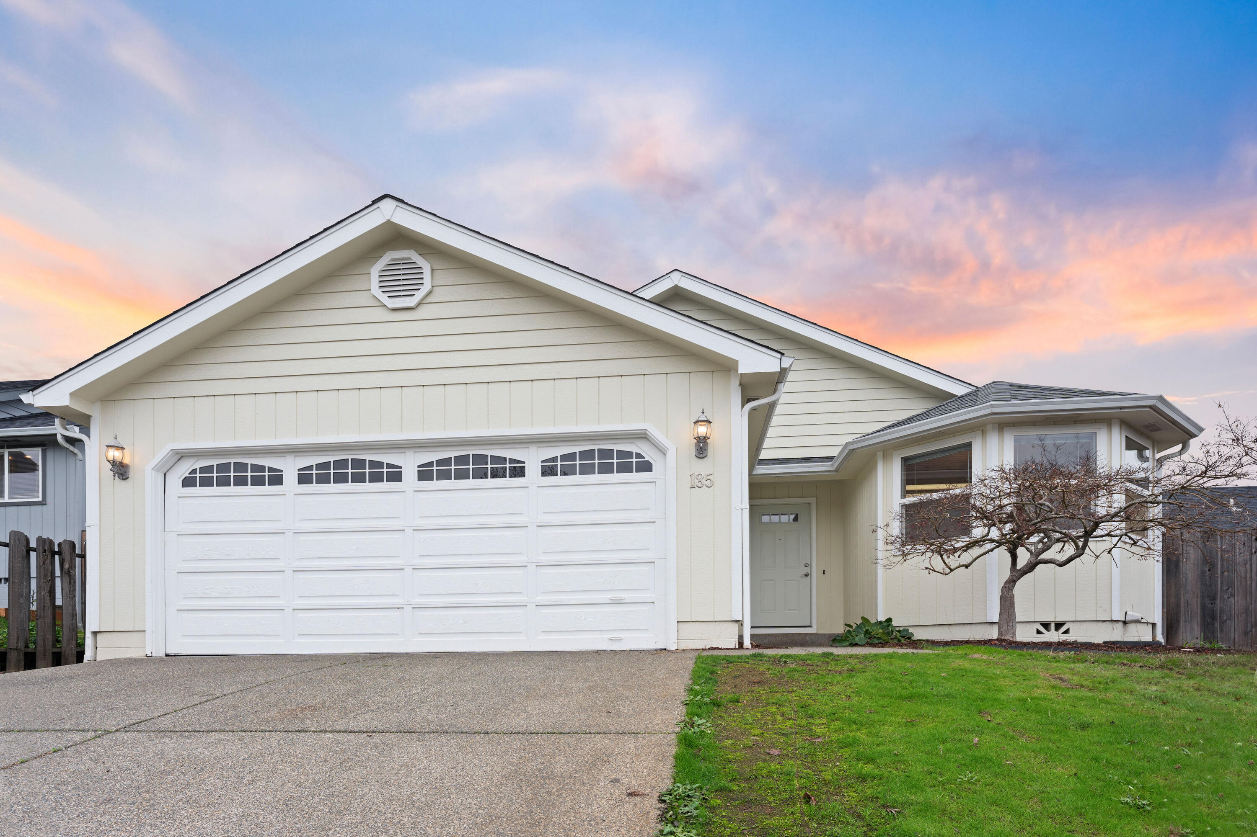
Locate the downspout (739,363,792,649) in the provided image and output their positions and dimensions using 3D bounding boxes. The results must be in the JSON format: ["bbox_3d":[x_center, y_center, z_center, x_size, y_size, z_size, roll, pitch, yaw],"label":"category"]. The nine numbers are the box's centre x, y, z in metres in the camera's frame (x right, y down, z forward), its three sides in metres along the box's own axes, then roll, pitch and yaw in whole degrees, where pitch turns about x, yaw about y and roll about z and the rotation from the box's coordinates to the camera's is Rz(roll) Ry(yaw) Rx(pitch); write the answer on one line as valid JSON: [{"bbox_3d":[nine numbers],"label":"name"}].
[{"bbox_3d":[1.235,0.810,6.120,0.400,2.600,0.170,0,0,5],"label":"downspout"}]

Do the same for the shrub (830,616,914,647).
[{"bbox_3d":[2.970,2.580,8.050,0.980,0.370,0.750,0,0,5],"label":"shrub"}]

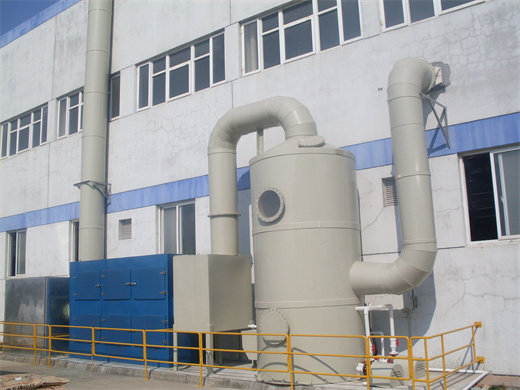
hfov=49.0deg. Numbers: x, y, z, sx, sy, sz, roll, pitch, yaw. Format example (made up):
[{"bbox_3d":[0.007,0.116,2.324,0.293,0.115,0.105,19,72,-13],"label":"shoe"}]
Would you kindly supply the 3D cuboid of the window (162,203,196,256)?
[{"bbox_3d":[-2.325,1.076,16.175,1.480,1.650,0.120,-9,-12,38],"label":"window"}]

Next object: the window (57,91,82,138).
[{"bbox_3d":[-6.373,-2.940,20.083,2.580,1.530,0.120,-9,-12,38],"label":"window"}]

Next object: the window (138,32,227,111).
[{"bbox_3d":[-2.401,-3.615,16.922,3.740,1.510,0.120,-9,-12,38],"label":"window"}]

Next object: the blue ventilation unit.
[{"bbox_3d":[-2.944,2.752,13.861,3.680,2.370,1.400,-9,-12,38],"label":"blue ventilation unit"}]

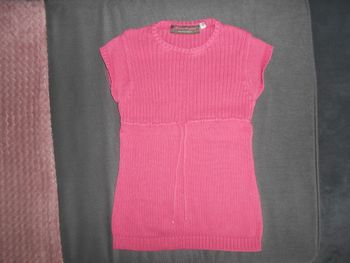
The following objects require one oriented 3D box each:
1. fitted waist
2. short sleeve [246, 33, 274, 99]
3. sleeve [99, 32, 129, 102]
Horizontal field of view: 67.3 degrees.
[{"bbox_3d":[0.029,-0.028,0.732,0.362,0.018,0.028,0,87,0],"label":"fitted waist"},{"bbox_3d":[0.240,-0.186,0.740,0.079,0.022,0.186,0,87,0],"label":"short sleeve"},{"bbox_3d":[-0.173,-0.180,0.740,0.084,0.022,0.197,0,87,0],"label":"sleeve"}]

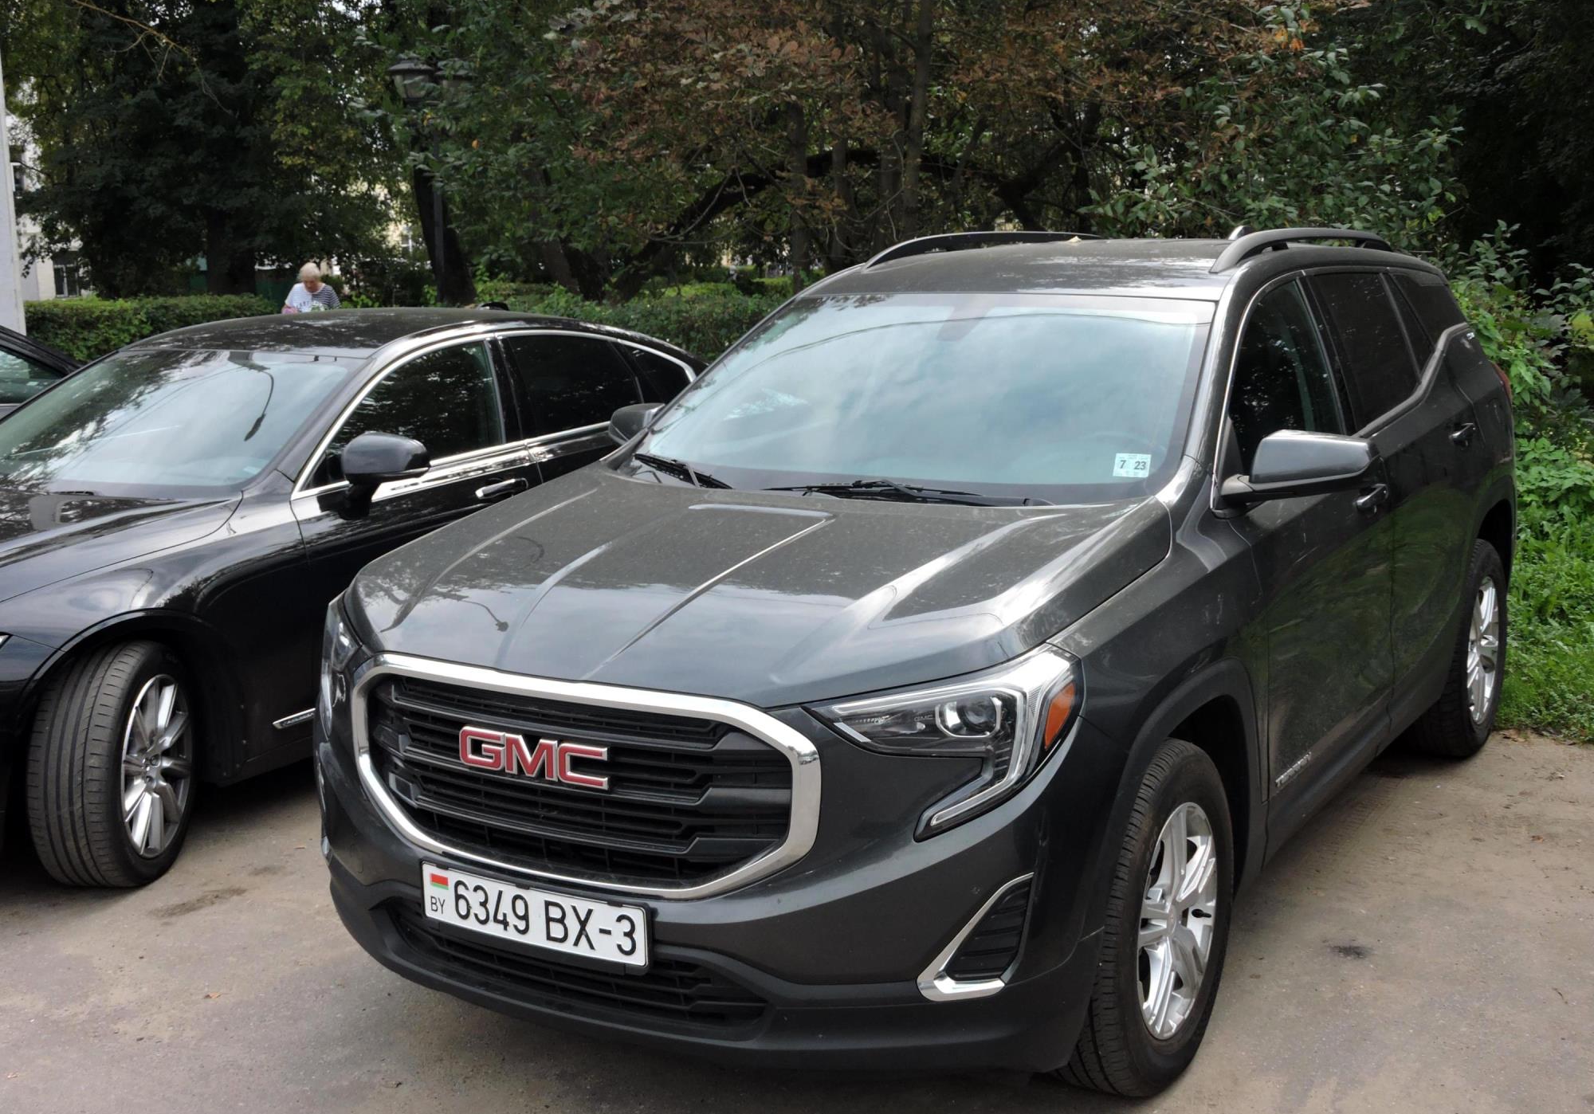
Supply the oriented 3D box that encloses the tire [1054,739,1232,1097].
[{"bbox_3d":[0.672,0.711,3.712,0.235,0.715,0.722,5,11,31],"label":"tire"}]

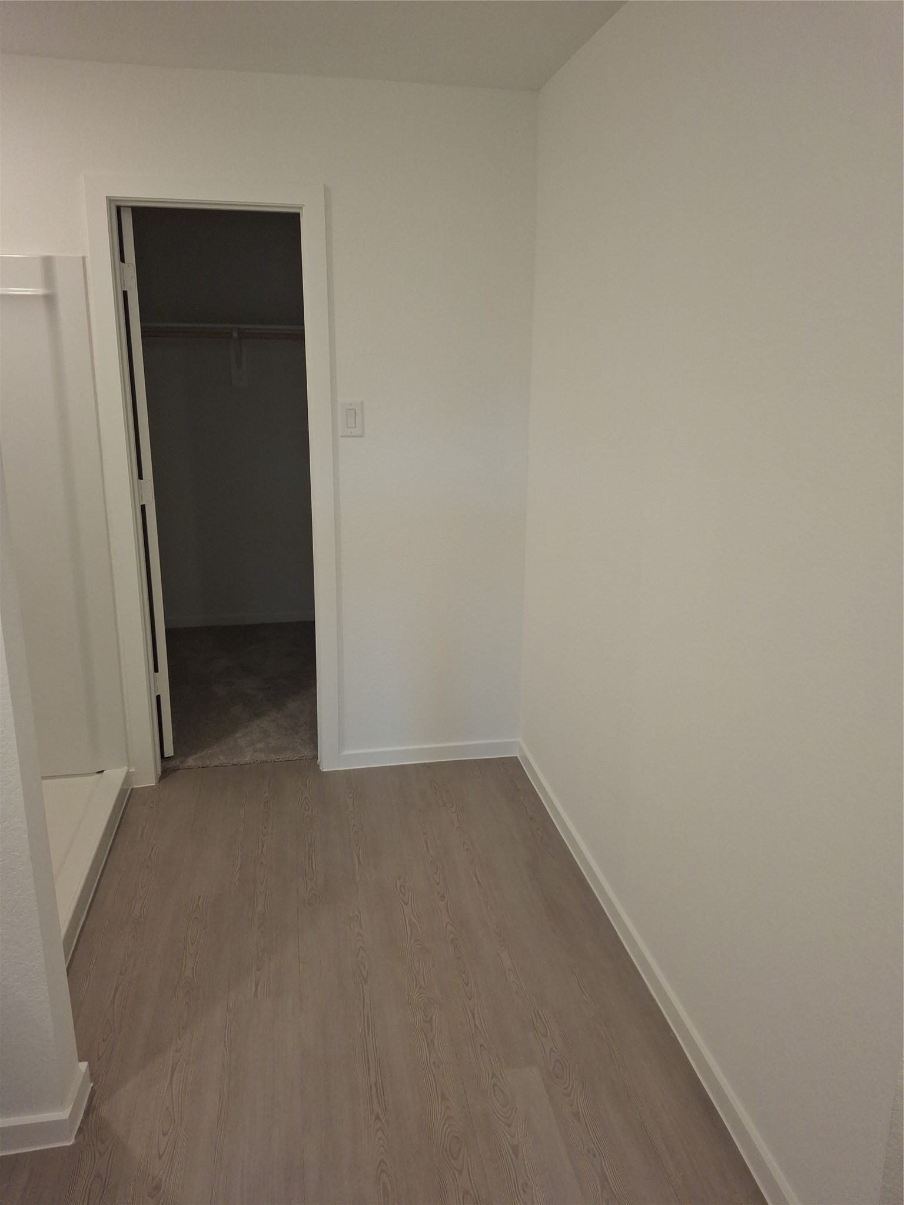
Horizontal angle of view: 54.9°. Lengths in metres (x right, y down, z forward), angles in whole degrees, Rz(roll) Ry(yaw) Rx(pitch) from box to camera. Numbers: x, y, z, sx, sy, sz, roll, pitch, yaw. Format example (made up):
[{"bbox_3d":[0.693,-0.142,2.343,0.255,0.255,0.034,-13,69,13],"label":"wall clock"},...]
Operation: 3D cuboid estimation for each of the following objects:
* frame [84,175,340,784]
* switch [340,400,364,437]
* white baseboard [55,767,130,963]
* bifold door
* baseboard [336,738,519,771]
[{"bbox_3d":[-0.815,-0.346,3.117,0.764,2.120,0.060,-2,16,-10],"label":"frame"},{"bbox_3d":[-0.356,-0.652,3.098,0.076,0.121,0.010,-2,16,-10],"label":"switch"},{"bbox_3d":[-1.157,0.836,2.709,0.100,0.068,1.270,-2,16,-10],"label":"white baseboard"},{"bbox_3d":[-1.262,-0.424,3.430,0.042,2.030,0.600,-8,18,-29],"label":"bifold door"},{"bbox_3d":[-0.088,0.613,3.514,0.735,0.078,0.018,-2,16,-10],"label":"baseboard"}]

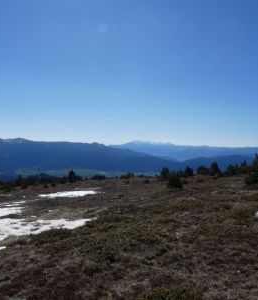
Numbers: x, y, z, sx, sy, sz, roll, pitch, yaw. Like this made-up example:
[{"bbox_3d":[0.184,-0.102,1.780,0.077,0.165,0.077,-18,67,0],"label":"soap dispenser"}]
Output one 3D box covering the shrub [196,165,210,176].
[{"bbox_3d":[9.639,2.694,36.000,1.750,1.360,1.660,0,0,0],"label":"shrub"}]

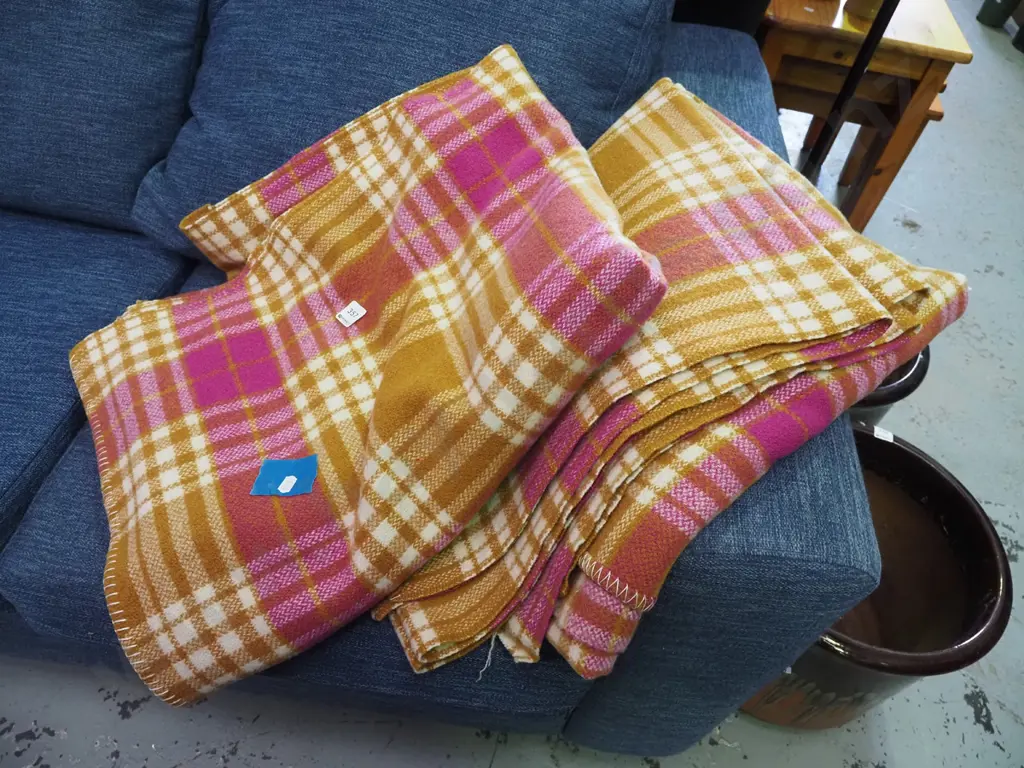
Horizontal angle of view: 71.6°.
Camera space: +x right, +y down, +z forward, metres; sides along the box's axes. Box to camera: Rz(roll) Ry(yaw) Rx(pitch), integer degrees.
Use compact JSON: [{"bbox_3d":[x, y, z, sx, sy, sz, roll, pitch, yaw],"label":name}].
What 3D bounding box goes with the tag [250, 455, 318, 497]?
[{"bbox_3d":[-0.296,0.121,0.924,0.085,0.007,0.053,-5,65,-5],"label":"tag"}]

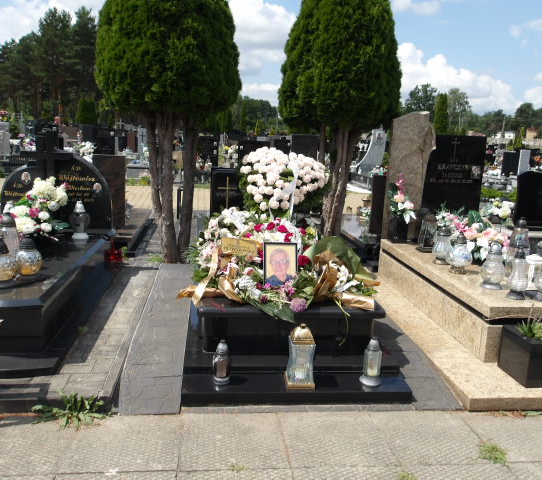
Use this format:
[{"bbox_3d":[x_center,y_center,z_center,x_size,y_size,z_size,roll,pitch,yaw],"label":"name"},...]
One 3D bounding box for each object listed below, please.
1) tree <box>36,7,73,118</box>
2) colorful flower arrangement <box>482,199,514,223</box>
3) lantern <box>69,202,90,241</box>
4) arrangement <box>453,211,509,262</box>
[{"bbox_3d":[-25.154,-19.577,58.000,4.300,14.000,4.300,1,12,-6],"label":"tree"},{"bbox_3d":[2.790,-0.351,6.150,0.390,0.320,0.320,1,12,-6],"label":"colorful flower arrangement"},{"bbox_3d":[-1.696,-0.181,4.437,0.180,0.330,0.180,2,12,-8],"label":"lantern"},{"bbox_3d":[1.805,-0.032,4.296,0.450,0.430,0.380,1,12,-6],"label":"arrangement"}]

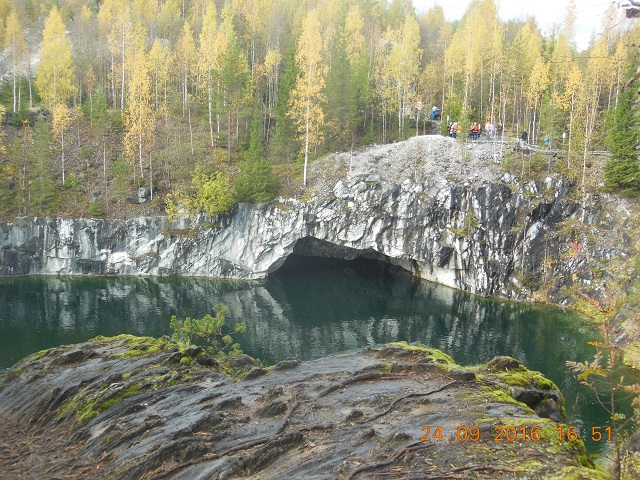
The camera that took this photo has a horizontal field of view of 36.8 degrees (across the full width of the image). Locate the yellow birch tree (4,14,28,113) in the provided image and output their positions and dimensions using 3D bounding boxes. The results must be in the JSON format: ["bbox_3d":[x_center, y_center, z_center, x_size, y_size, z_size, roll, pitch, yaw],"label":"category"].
[{"bbox_3d":[-31.820,-18.550,100.460,2.300,10.690,2.230,-2,9,-17],"label":"yellow birch tree"}]

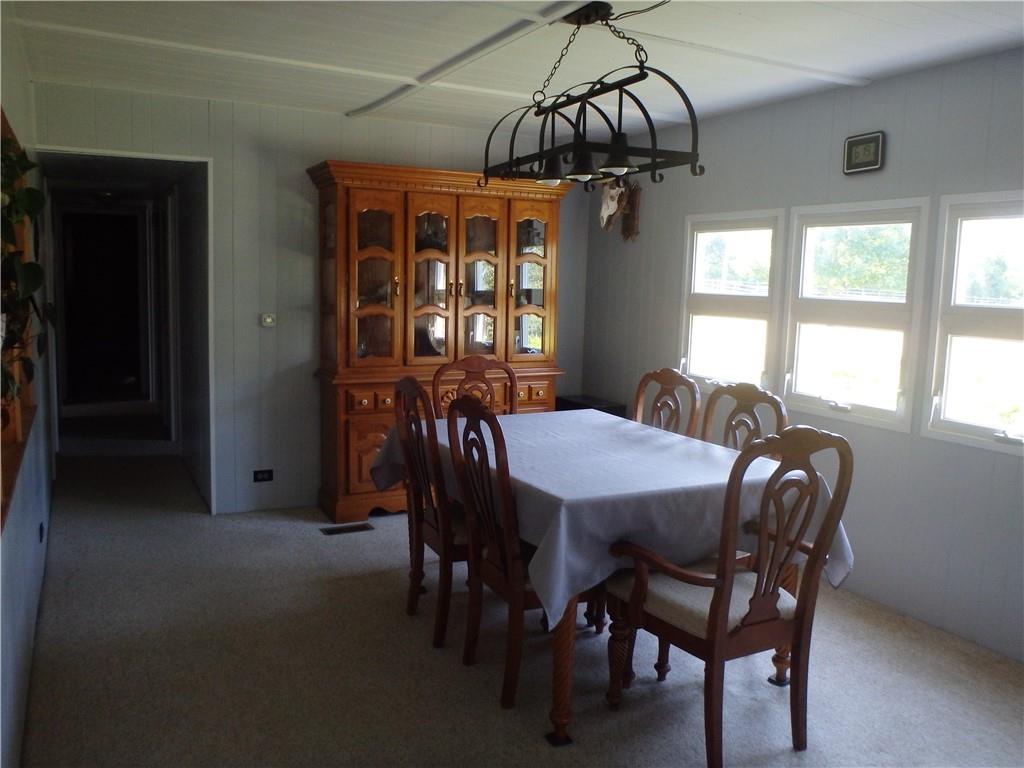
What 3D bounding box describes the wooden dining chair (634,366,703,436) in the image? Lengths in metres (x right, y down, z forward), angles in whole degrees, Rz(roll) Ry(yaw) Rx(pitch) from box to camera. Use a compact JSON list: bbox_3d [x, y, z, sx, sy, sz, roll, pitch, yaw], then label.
[{"bbox_3d":[0.458,0.451,3.704,0.606,1.029,0.493,-2,8,-27],"label":"wooden dining chair"}]

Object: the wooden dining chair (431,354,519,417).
[{"bbox_3d":[-0.088,0.393,4.065,0.550,1.029,0.613,-2,8,-27],"label":"wooden dining chair"}]

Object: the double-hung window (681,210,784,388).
[{"bbox_3d":[1.195,-0.433,4.585,0.078,1.008,0.771,-2,8,-27],"label":"double-hung window"}]

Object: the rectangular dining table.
[{"bbox_3d":[0.277,0.621,3.332,1.074,0.775,1.481,-2,8,-27],"label":"rectangular dining table"}]

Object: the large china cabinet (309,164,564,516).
[{"bbox_3d":[-0.421,-0.246,5.112,1.571,2.021,0.444,-2,8,-27],"label":"large china cabinet"}]

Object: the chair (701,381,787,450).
[{"bbox_3d":[0.696,0.514,3.247,0.606,1.029,0.494,-2,8,-27],"label":"chair"}]

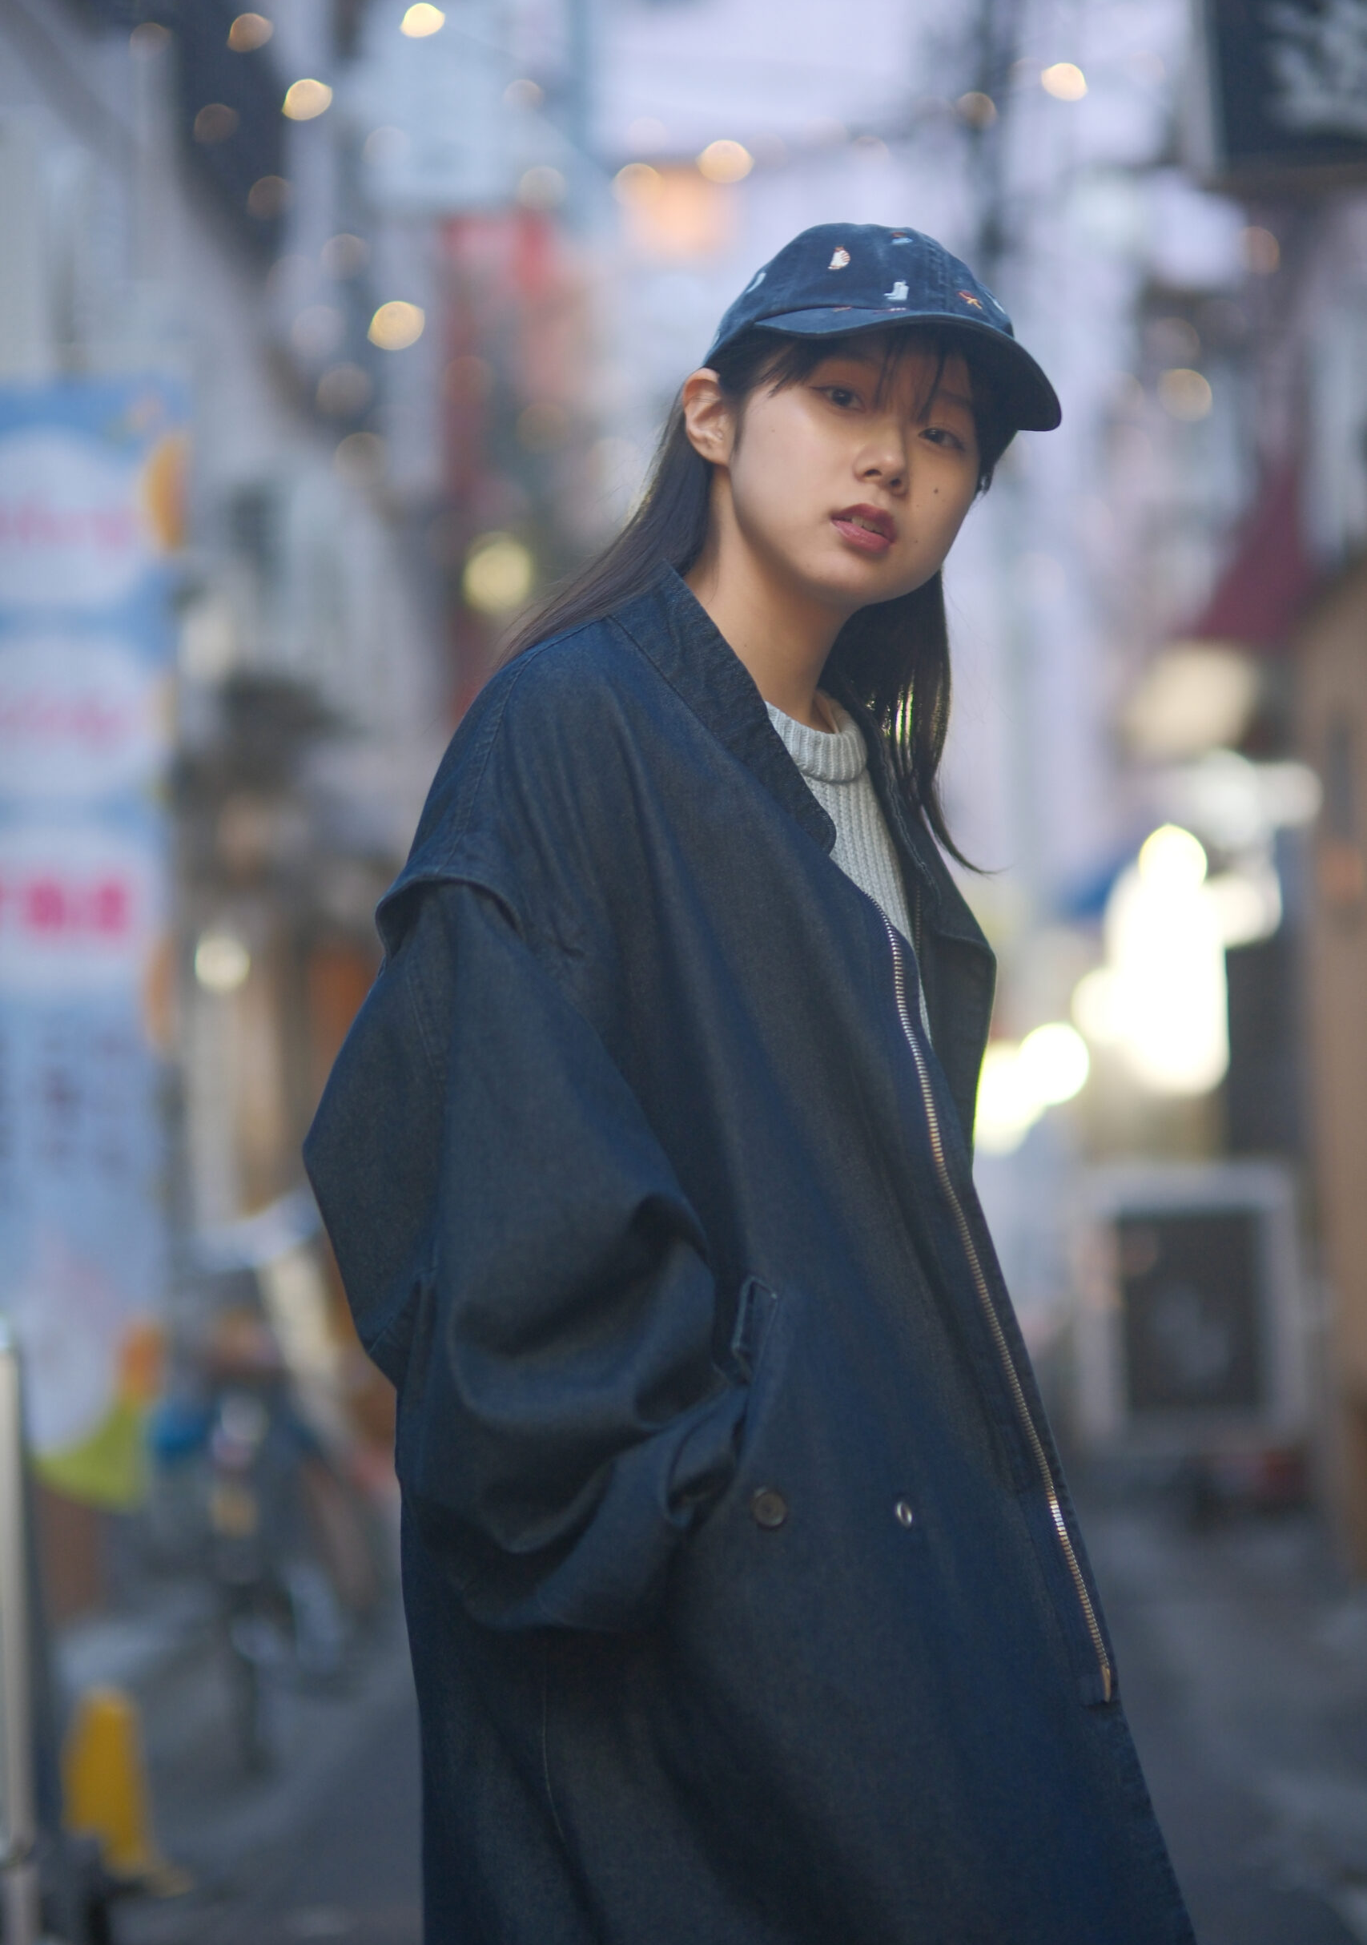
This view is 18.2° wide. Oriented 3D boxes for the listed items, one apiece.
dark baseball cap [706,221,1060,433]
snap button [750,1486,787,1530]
[{"bbox_3d":[0.123,-0.379,2.475,0.176,0.128,0.260,18,-13,-21],"label":"dark baseball cap"},{"bbox_3d":[0.048,0.295,2.350,0.019,0.019,0.006,1,1,-24],"label":"snap button"}]

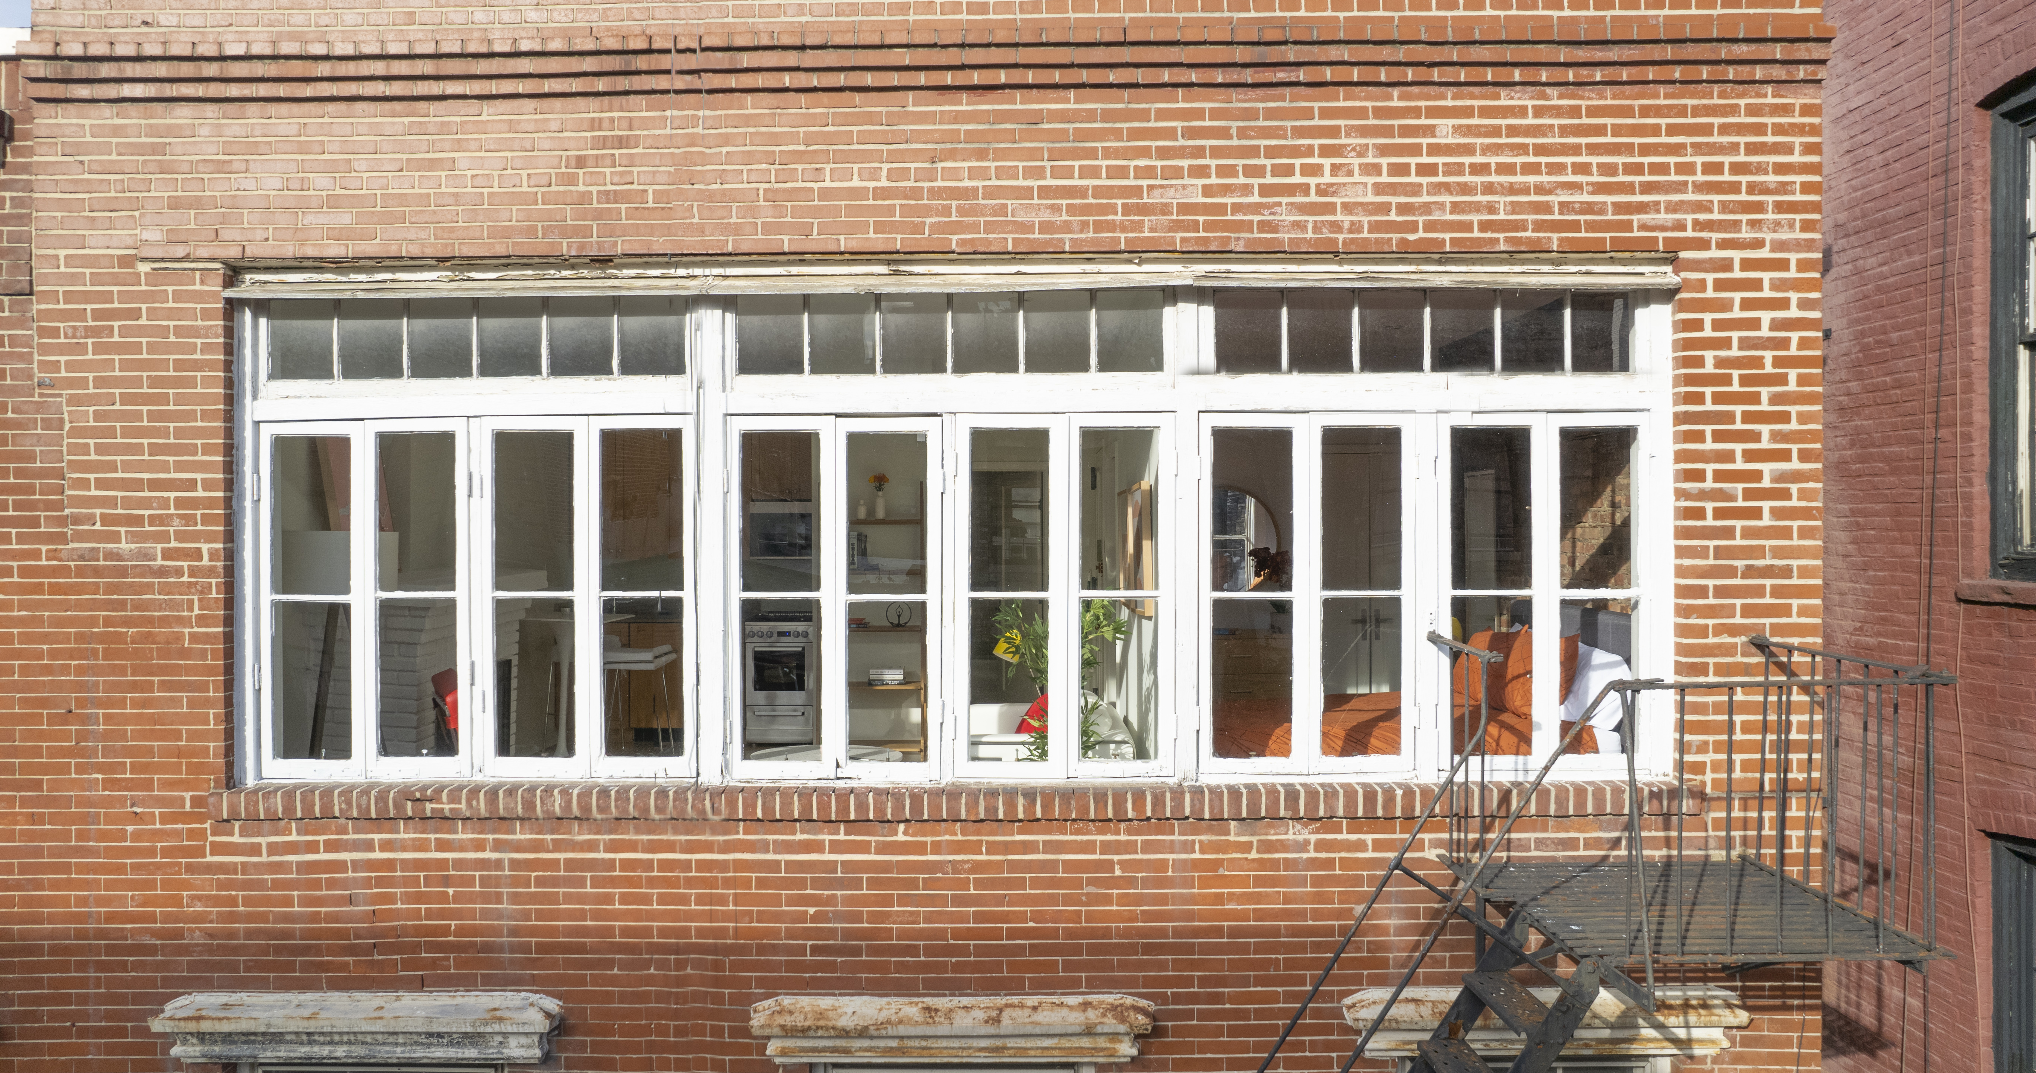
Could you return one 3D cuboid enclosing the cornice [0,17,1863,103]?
[{"bbox_3d":[-0.393,-1.869,4.921,7.131,0.209,0.100,0,0,1],"label":"cornice"}]

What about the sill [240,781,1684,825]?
[{"bbox_3d":[-0.269,1.057,4.981,5.875,0.114,0.170,0,0,1],"label":"sill"}]

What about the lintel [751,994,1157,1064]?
[{"bbox_3d":[-0.254,1.951,4.883,1.566,0.247,0.150,0,0,1],"label":"lintel"}]

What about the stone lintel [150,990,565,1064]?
[{"bbox_3d":[-2.585,1.960,4.915,1.597,0.259,0.150,0,0,1],"label":"stone lintel"}]

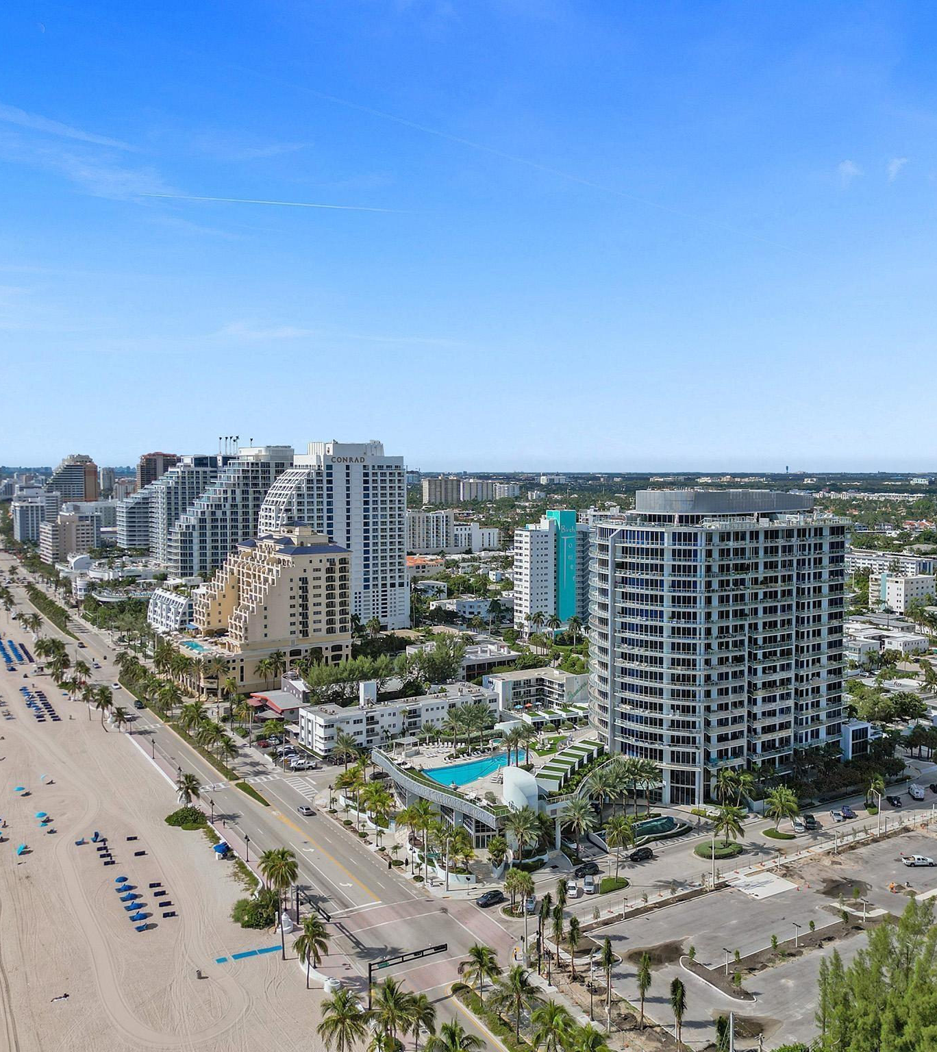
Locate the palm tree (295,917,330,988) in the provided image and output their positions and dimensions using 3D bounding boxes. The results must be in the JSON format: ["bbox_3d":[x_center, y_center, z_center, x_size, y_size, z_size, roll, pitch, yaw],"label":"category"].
[{"bbox_3d":[-22.057,60.242,137.064,5.108,10.329,5.108,0,3,0],"label":"palm tree"}]

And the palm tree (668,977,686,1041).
[{"bbox_3d":[26.302,61.419,121.922,1.928,9.792,1.928,0,3,0],"label":"palm tree"}]

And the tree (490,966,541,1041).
[{"bbox_3d":[6.241,61.089,124.172,6.700,10.100,6.700,0,3,0],"label":"tree"}]

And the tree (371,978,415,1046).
[{"bbox_3d":[-9.832,61.564,122.623,5.816,9.419,5.816,0,3,0],"label":"tree"}]

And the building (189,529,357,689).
[{"bbox_3d":[-77.738,25.379,350.942,50.000,54.500,62.000,-2,4,-31],"label":"building"}]

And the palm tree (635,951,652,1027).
[{"bbox_3d":[22.839,60.834,127.579,2.400,10.200,2.400,0,3,0],"label":"palm tree"}]

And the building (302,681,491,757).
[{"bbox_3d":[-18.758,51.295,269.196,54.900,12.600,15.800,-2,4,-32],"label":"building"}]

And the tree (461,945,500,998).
[{"bbox_3d":[1.726,61.413,132.920,5.402,8.487,5.402,0,3,0],"label":"tree"}]

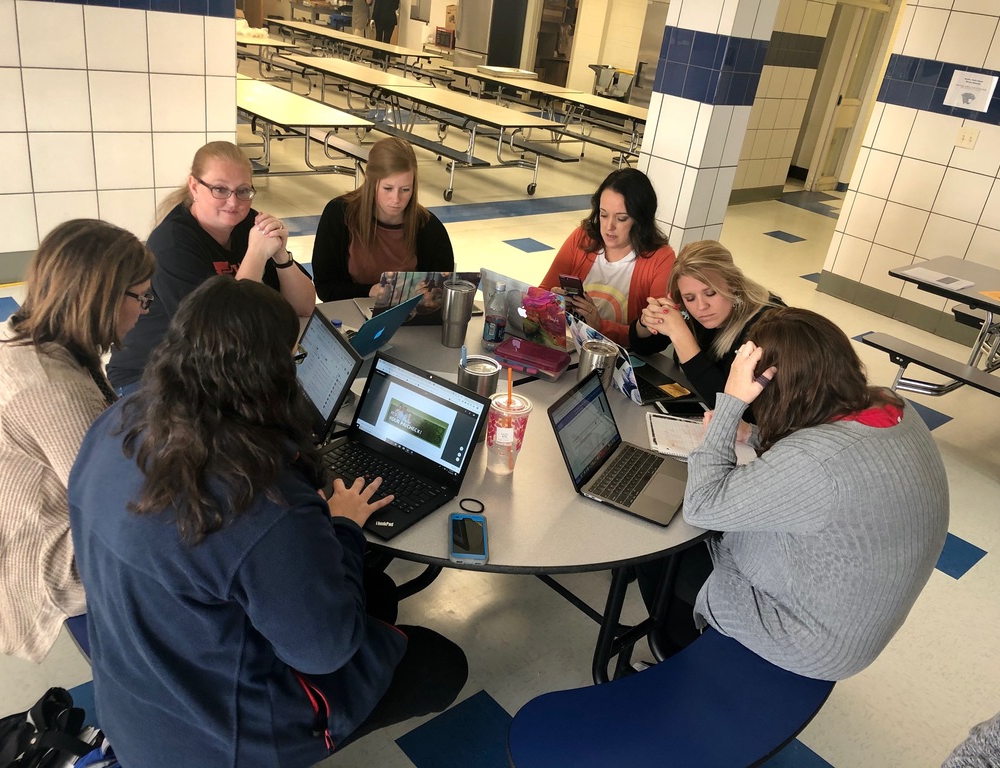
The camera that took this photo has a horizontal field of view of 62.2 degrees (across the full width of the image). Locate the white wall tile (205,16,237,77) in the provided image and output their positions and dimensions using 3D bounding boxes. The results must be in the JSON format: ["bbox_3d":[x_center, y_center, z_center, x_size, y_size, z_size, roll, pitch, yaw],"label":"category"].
[{"bbox_3d":[-1.543,-1.857,4.571,0.172,0.301,0.015,-14,34,-39],"label":"white wall tile"}]

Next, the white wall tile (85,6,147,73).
[{"bbox_3d":[-1.986,-1.782,4.298,0.305,0.305,0.012,-14,34,-39],"label":"white wall tile"}]

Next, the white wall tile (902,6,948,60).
[{"bbox_3d":[2.817,-2.310,5.465,0.012,0.296,0.223,-15,34,-40],"label":"white wall tile"}]

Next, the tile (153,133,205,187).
[{"bbox_3d":[-1.806,-1.267,4.683,0.301,0.301,0.015,-14,34,-39],"label":"tile"}]

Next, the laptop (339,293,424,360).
[{"bbox_3d":[-0.439,-0.171,2.387,0.318,0.205,0.304,19,27,21],"label":"laptop"}]

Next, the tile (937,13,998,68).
[{"bbox_3d":[3.005,-2.211,5.317,0.012,0.305,0.305,-15,34,-40],"label":"tile"}]

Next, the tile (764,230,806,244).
[{"bbox_3d":[2.736,-1.405,7.938,0.304,0.008,0.304,-15,34,-40],"label":"tile"}]

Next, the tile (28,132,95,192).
[{"bbox_3d":[-2.302,-1.169,4.368,0.305,0.305,0.012,-14,34,-39],"label":"tile"}]

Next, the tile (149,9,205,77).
[{"bbox_3d":[-1.725,-1.811,4.420,0.301,0.301,0.015,-14,34,-39],"label":"tile"}]

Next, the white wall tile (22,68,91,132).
[{"bbox_3d":[-2.240,-1.432,4.197,0.304,0.302,0.012,-15,34,-40],"label":"white wall tile"}]

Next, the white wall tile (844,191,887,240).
[{"bbox_3d":[2.662,-1.211,6.019,0.012,0.305,0.226,-15,34,-40],"label":"white wall tile"}]

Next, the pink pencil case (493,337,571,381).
[{"bbox_3d":[0.100,-0.075,2.461,0.203,0.056,0.130,17,27,18],"label":"pink pencil case"}]

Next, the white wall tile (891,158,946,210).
[{"bbox_3d":[2.868,-1.373,5.691,0.012,0.302,0.304,-15,34,-40],"label":"white wall tile"}]

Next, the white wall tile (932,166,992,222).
[{"bbox_3d":[3.071,-1.248,5.494,0.012,0.302,0.304,-15,34,-40],"label":"white wall tile"}]

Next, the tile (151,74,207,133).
[{"bbox_3d":[-1.765,-1.539,4.551,0.301,0.301,0.015,-14,34,-39],"label":"tile"}]

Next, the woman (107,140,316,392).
[{"bbox_3d":[-0.939,-0.146,2.709,0.740,1.240,0.550,20,28,23],"label":"woman"}]

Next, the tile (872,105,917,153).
[{"bbox_3d":[2.700,-1.737,5.661,0.015,0.301,0.221,-15,34,-40],"label":"tile"}]

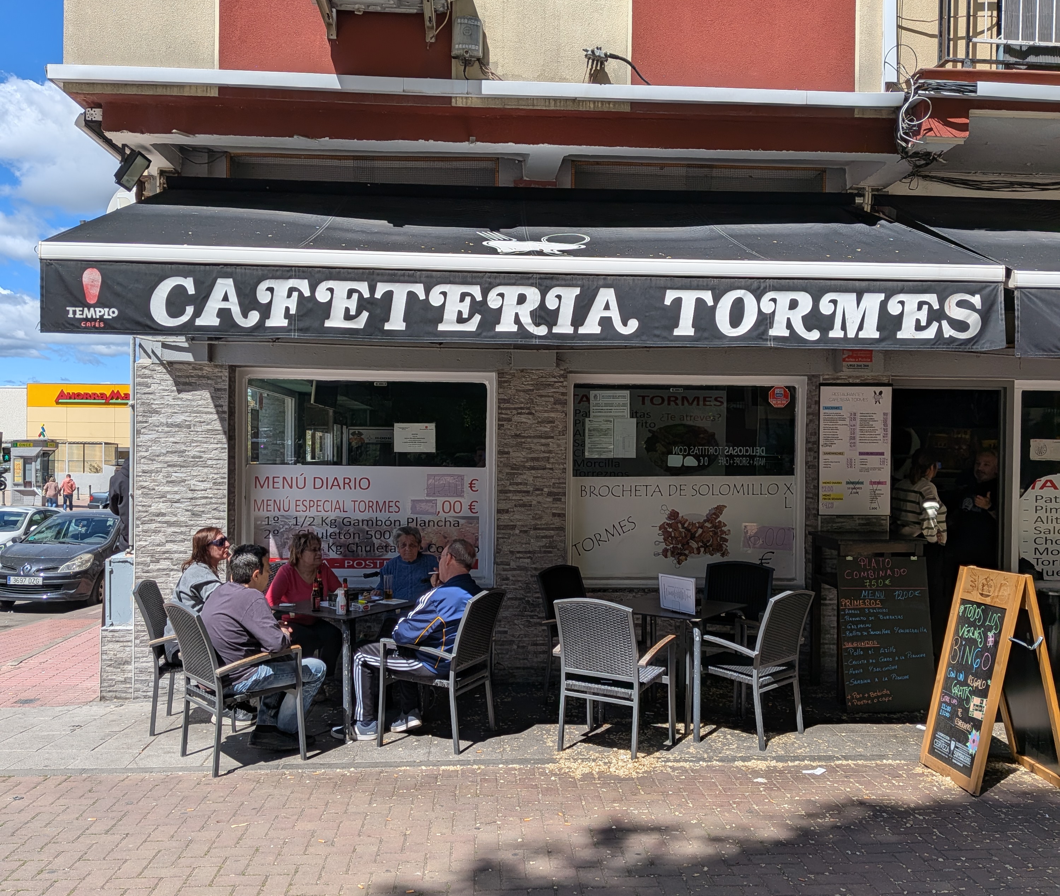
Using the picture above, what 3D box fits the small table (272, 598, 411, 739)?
[{"bbox_3d":[-1.220,1.387,6.336,0.700,0.745,0.700,1,1,31],"label":"small table"}]

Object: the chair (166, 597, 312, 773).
[{"bbox_3d":[-1.625,1.253,5.351,0.585,0.880,0.575,0,1,-43],"label":"chair"}]

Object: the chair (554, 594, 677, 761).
[{"bbox_3d":[0.474,1.271,5.598,0.575,0.880,0.585,1,1,30],"label":"chair"}]

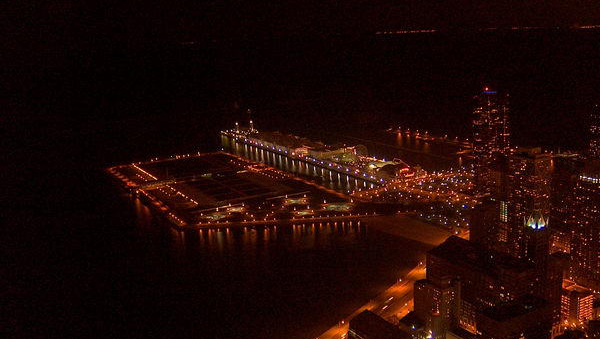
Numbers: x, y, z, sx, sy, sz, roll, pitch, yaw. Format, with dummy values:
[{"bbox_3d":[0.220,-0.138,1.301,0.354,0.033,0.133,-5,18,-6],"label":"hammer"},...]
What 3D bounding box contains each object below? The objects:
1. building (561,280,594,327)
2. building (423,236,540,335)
[{"bbox_3d":[282.490,141.040,656.440,26.000,44.000,19.000,-9,14,-28],"label":"building"},{"bbox_3d":[198.150,126.700,703.580,62.000,60.000,132.000,-9,14,-28],"label":"building"}]

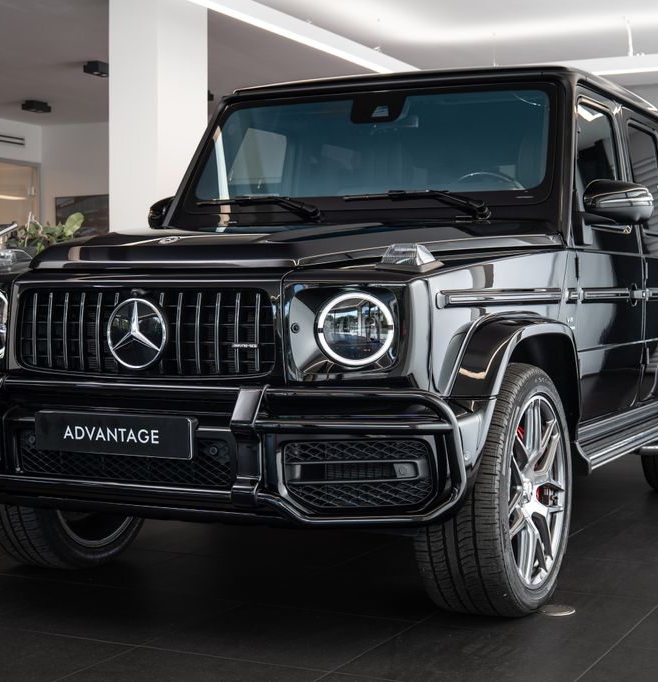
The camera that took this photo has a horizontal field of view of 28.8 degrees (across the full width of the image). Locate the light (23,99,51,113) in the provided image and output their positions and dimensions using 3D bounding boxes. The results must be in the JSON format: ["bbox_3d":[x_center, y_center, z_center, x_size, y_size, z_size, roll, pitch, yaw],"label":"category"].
[{"bbox_3d":[-2.822,-2.268,12.369,0.150,0.090,0.250,1,2,27],"label":"light"}]

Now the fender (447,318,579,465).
[{"bbox_3d":[0.582,0.116,3.906,0.170,0.420,1.060,1,2,27],"label":"fender"}]

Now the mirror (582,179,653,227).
[{"bbox_3d":[1.060,-0.512,4.714,0.250,0.175,0.140,1,2,27],"label":"mirror"}]

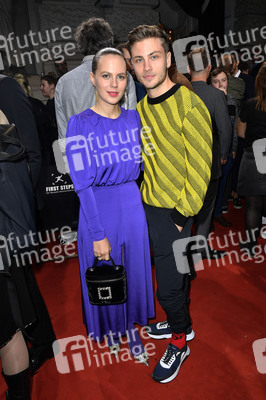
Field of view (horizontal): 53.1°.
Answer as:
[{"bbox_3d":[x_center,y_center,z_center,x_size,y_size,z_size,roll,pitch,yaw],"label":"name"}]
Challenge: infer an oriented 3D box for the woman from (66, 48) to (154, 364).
[{"bbox_3d":[-0.092,0.174,1.485,0.470,1.735,0.400,-4,20,-5],"label":"woman"}]

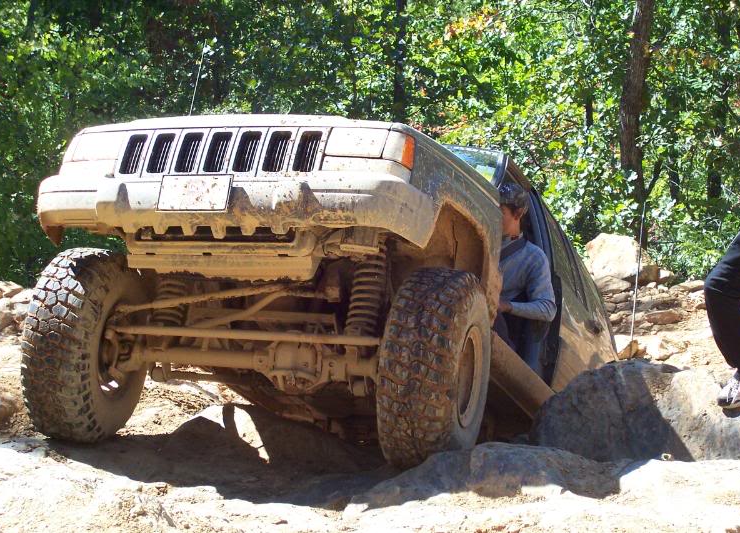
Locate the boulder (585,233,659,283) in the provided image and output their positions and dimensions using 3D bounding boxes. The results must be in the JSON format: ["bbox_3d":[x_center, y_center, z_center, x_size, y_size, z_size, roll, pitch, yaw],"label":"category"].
[{"bbox_3d":[2.140,-0.077,15.500,0.630,0.430,0.500,0,2,0],"label":"boulder"}]

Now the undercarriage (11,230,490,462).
[{"bbox_3d":[-0.474,0.366,7.750,1.840,0.920,1.000,0,-16,20],"label":"undercarriage"}]

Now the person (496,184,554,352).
[{"bbox_3d":[0.680,0.070,9.100,0.520,1.080,0.750,-3,-11,27],"label":"person"}]

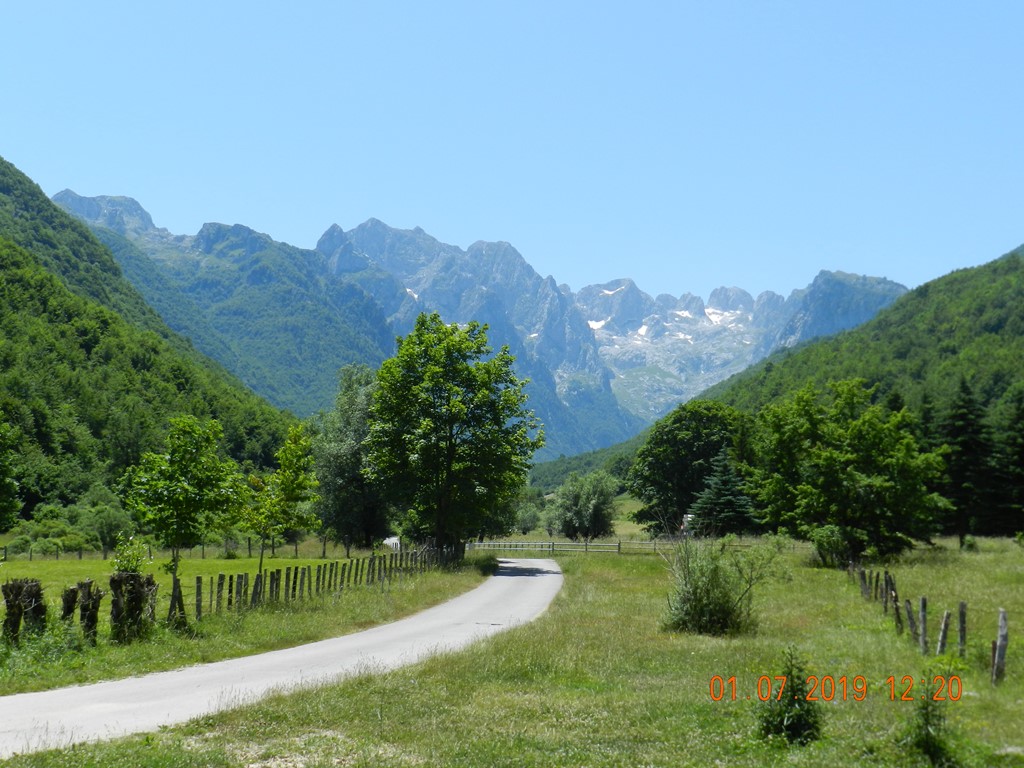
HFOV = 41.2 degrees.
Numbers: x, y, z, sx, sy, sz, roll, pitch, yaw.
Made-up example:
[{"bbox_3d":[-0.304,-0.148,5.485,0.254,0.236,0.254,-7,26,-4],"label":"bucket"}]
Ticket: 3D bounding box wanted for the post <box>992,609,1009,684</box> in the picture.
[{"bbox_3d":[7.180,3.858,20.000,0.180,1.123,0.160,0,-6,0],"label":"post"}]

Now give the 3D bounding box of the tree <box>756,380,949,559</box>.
[{"bbox_3d":[18.266,4.640,73.000,10.300,9.705,10.000,0,-6,0],"label":"tree"}]

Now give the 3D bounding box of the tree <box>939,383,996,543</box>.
[{"bbox_3d":[36.780,6.340,110.005,4.931,13.657,4.684,0,-6,0],"label":"tree"}]

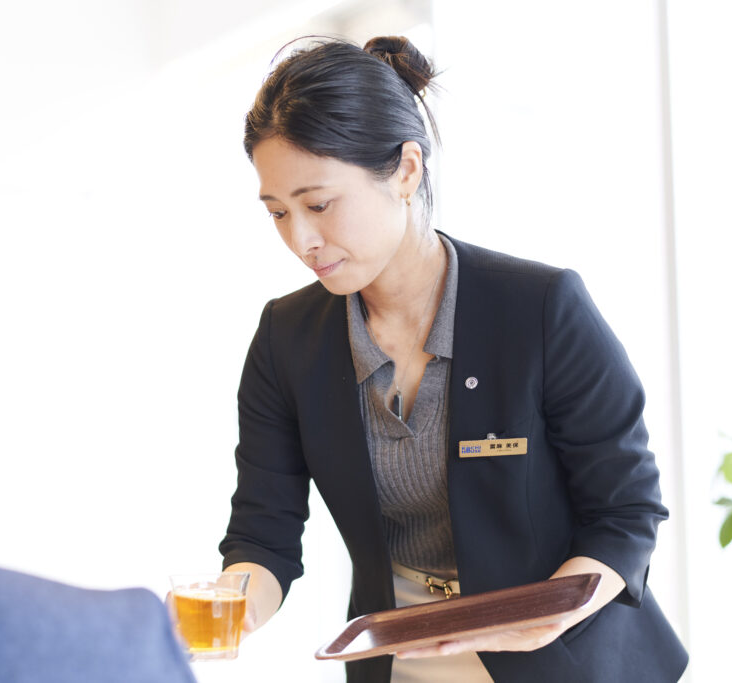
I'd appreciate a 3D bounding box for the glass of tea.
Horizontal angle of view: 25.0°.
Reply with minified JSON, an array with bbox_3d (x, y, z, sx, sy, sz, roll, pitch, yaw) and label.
[{"bbox_3d":[-0.150,0.266,1.590,0.079,0.080,0.079,-2,-1,0],"label":"glass of tea"}]

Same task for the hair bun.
[{"bbox_3d":[0.035,-0.293,1.750,0.077,0.062,0.075,-2,-2,37],"label":"hair bun"}]

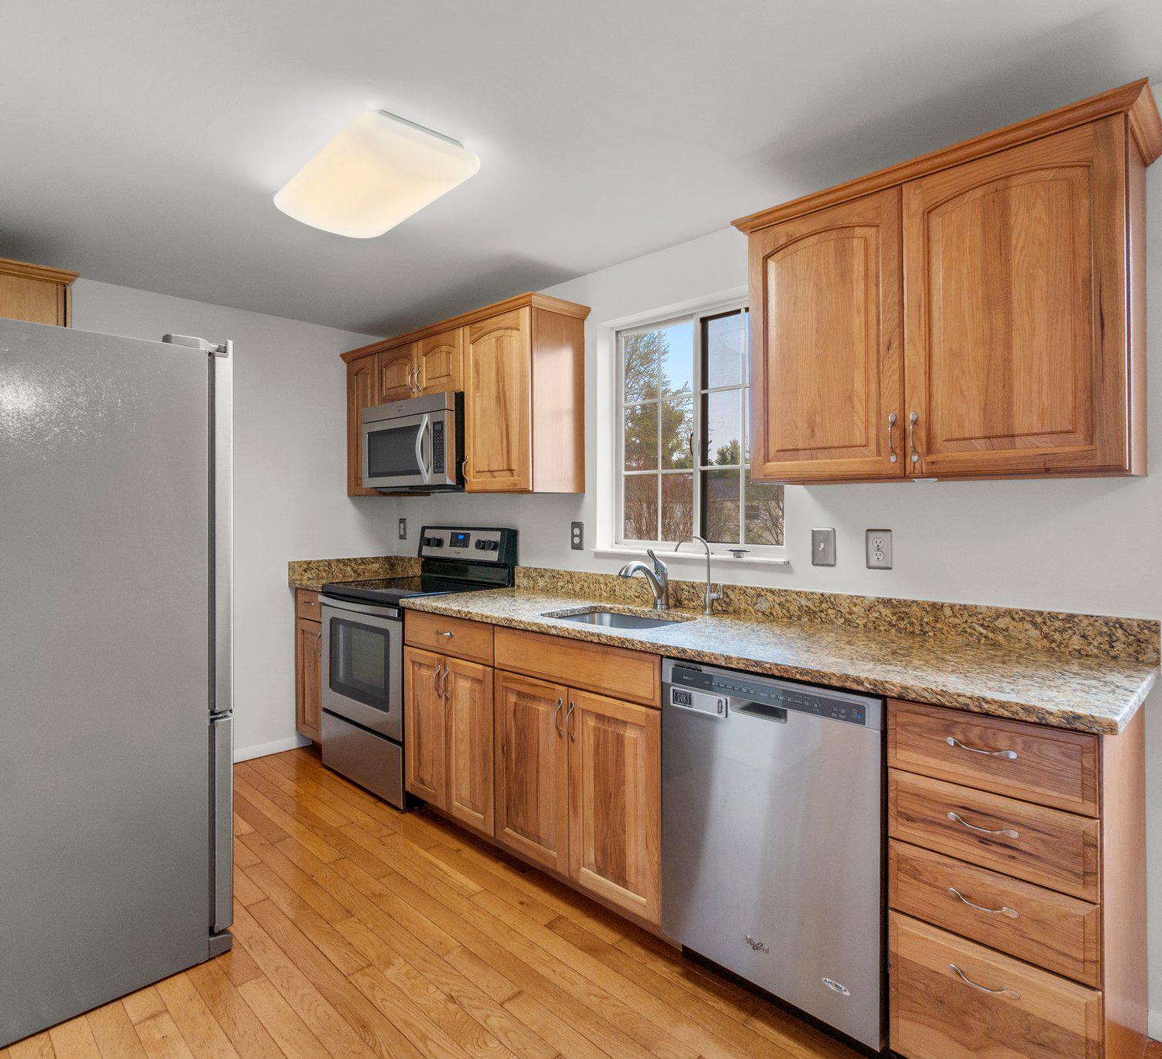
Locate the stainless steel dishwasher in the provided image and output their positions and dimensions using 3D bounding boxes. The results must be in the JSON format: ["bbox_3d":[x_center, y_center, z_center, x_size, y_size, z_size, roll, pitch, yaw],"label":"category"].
[{"bbox_3d":[0.654,0.772,1.854,0.636,0.833,0.599,-1,2,-45],"label":"stainless steel dishwasher"}]

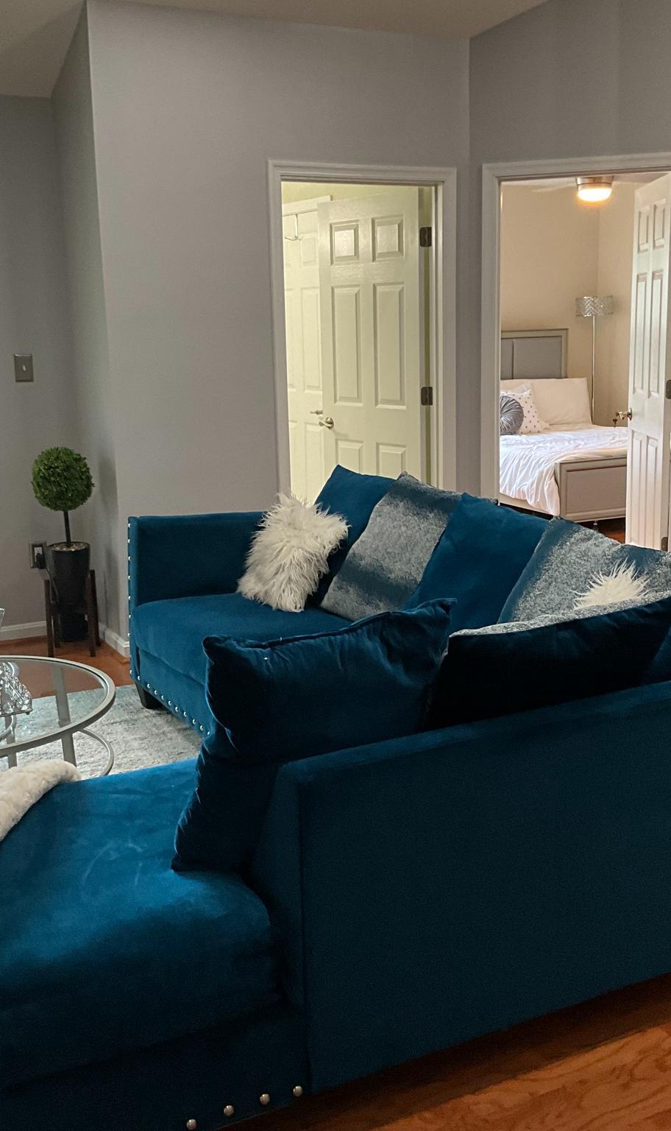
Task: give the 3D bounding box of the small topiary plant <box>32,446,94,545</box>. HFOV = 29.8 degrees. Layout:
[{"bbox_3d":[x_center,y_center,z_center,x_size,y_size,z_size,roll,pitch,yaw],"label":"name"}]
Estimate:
[{"bbox_3d":[-1.182,-0.300,5.501,0.270,0.435,0.270,-7,13,-27],"label":"small topiary plant"}]

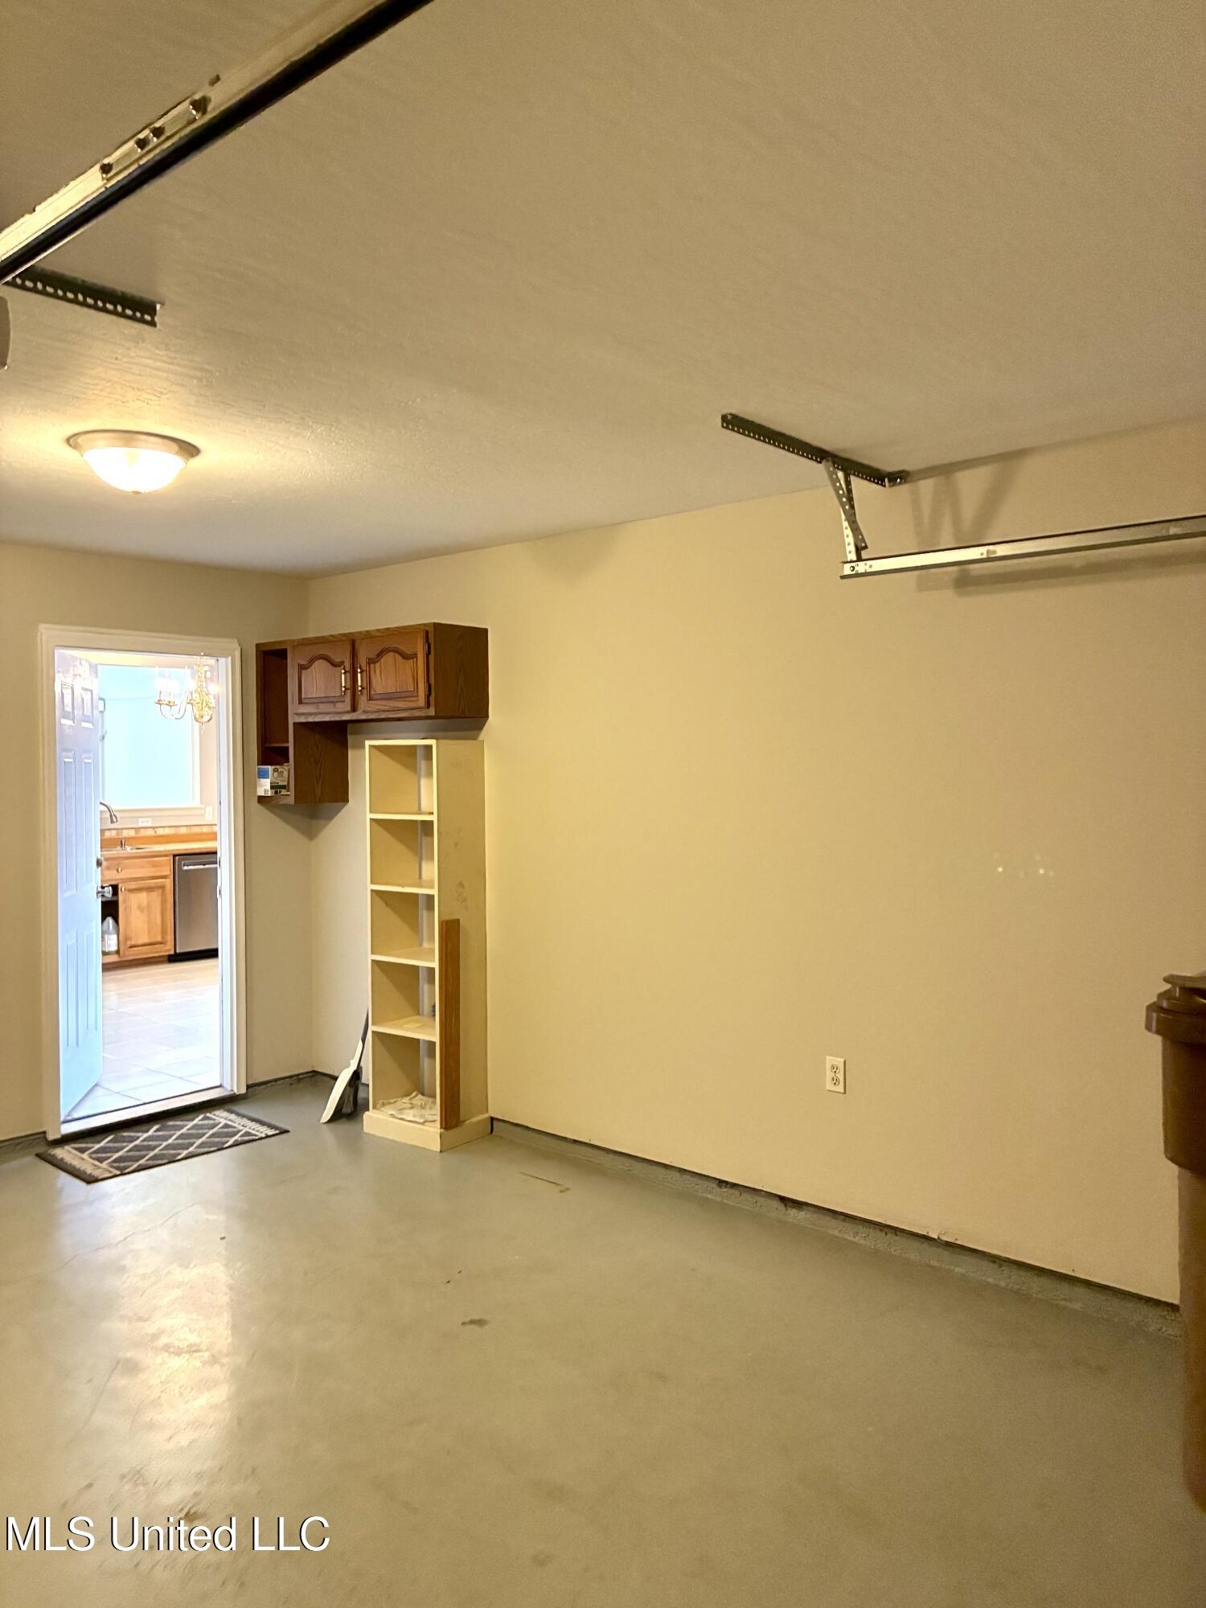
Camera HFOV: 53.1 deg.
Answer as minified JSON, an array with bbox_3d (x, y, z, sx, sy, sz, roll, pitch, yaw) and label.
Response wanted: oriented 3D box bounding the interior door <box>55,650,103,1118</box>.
[{"bbox_3d":[-2.461,0.342,5.580,0.050,2.025,0.813,-1,2,-8],"label":"interior door"}]

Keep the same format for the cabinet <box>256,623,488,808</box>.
[{"bbox_3d":[-1.079,-0.377,5.494,1.295,0.764,0.318,1,2,41],"label":"cabinet"}]

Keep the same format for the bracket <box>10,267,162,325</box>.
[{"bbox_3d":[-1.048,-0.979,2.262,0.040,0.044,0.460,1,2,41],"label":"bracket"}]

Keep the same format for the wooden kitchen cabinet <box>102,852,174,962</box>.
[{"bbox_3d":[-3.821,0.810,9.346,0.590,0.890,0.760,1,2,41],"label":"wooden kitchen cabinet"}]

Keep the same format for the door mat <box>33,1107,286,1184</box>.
[{"bbox_3d":[-1.851,1.429,5.111,0.507,0.012,0.875,1,2,41],"label":"door mat"}]

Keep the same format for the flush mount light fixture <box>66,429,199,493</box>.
[{"bbox_3d":[-1.350,-0.967,3.482,0.362,0.138,0.362,0,2,0],"label":"flush mount light fixture"}]

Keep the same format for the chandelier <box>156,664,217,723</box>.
[{"bbox_3d":[-2.542,-0.715,7.600,0.550,0.440,0.550,1,2,41],"label":"chandelier"}]

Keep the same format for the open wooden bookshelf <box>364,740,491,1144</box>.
[{"bbox_3d":[-0.748,0.578,5.204,0.463,1.695,0.332,1,2,41],"label":"open wooden bookshelf"}]

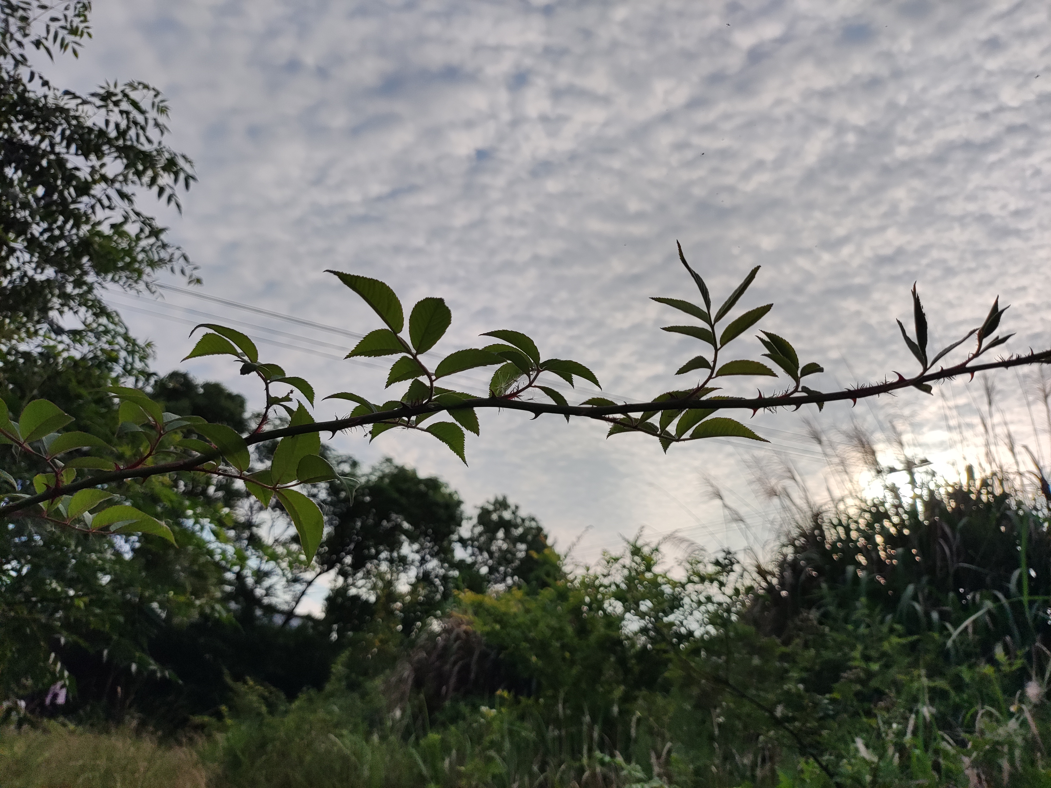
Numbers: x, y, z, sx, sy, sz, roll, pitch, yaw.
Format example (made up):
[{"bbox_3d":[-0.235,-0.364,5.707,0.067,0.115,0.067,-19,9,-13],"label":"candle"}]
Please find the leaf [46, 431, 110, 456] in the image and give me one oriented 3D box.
[{"bbox_3d":[-0.235,0.027,0.400,0.035,0.008,0.015,-7,-18,0],"label":"leaf"}]

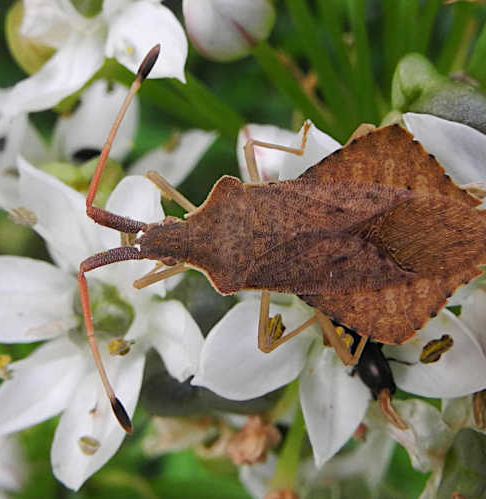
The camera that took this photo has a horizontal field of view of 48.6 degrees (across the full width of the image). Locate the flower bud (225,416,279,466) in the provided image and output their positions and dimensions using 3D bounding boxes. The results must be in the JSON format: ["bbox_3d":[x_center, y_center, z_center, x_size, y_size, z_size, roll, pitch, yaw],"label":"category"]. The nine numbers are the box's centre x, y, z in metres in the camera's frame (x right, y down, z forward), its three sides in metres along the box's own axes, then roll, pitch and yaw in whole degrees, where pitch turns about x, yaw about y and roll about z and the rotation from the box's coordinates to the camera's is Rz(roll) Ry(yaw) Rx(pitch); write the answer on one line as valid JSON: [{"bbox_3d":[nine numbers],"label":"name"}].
[{"bbox_3d":[0.000,0.008,0.021,0.002,0.002,0.002,0,11,0],"label":"flower bud"}]

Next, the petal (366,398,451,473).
[{"bbox_3d":[0.006,0.007,0.021,0.003,0.003,0.001,0,6,0],"label":"petal"}]

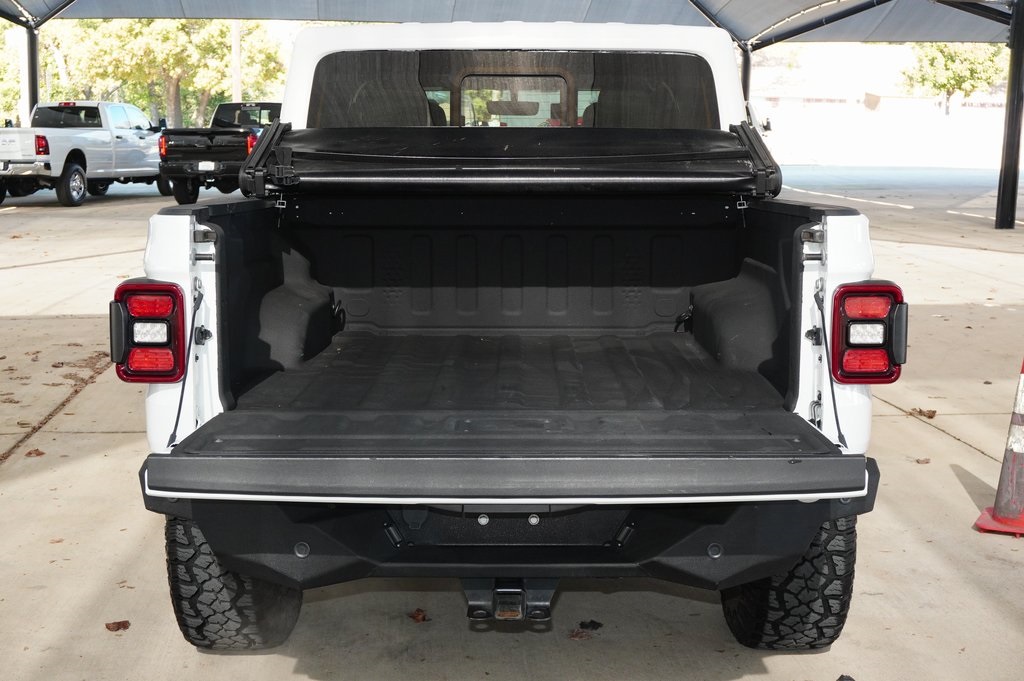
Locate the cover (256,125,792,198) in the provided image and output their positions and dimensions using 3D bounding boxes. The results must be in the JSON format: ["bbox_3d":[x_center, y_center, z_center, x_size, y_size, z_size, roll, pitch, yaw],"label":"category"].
[{"bbox_3d":[-0.001,-0.548,4.367,1.530,0.220,0.580,0,8,0],"label":"cover"}]

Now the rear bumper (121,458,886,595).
[{"bbox_3d":[-0.008,0.381,3.183,1.600,0.250,0.310,0,8,0],"label":"rear bumper"}]

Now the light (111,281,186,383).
[{"bbox_3d":[-0.770,-0.016,3.111,0.160,0.216,0.130,0,8,0],"label":"light"}]

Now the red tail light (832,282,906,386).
[{"bbox_3d":[0.754,-0.014,3.102,0.160,0.216,0.130,0,8,0],"label":"red tail light"}]

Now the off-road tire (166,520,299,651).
[{"bbox_3d":[-0.791,0.494,4.283,0.283,0.823,0.823,0,8,0],"label":"off-road tire"}]

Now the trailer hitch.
[{"bbox_3d":[-0.007,0.548,3.227,0.205,0.110,0.200,0,8,0],"label":"trailer hitch"}]

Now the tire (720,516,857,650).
[{"bbox_3d":[0.789,0.493,4.273,0.283,0.823,0.823,0,8,0],"label":"tire"}]

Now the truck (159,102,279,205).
[{"bbox_3d":[-5.299,-4.038,31.027,2.050,2.040,6.100,2,8,12],"label":"truck"}]

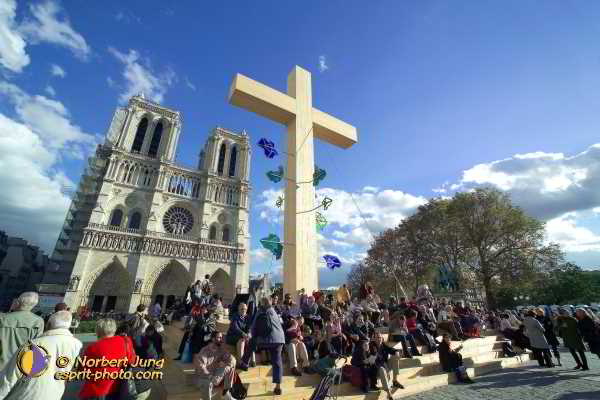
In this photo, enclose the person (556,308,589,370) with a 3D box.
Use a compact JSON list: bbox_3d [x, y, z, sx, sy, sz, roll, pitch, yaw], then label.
[{"bbox_3d":[8.501,4.364,7.933,0.420,1.660,0.500,-13,-26,28],"label":"person"}]

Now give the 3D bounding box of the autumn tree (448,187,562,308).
[{"bbox_3d":[31.187,8.455,41.619,14.000,20.497,13.500,-17,-28,33],"label":"autumn tree"}]

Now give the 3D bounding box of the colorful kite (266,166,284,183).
[{"bbox_3d":[-1.245,-1.296,12.708,0.851,0.850,0.213,3,-23,-7],"label":"colorful kite"}]

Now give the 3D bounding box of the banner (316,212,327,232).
[{"bbox_3d":[1.104,1.155,12.835,0.477,0.989,0.247,3,-23,-7],"label":"banner"}]

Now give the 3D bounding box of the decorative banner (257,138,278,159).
[{"bbox_3d":[-1.651,-2.616,12.700,1.050,0.950,0.350,-7,-24,15],"label":"decorative banner"}]

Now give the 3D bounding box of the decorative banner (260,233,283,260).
[{"bbox_3d":[-1.280,2.088,11.225,0.919,1.165,0.291,3,-23,-7],"label":"decorative banner"}]

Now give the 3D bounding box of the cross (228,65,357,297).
[{"bbox_3d":[0.101,-1.704,13.408,8.124,13.896,0.954,13,-27,-29],"label":"cross"}]

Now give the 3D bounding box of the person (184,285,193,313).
[{"bbox_3d":[-5.172,4.860,11.484,0.500,1.700,0.380,13,-26,-27],"label":"person"}]

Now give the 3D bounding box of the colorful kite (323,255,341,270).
[{"bbox_3d":[1.424,2.825,11.300,0.780,0.700,0.300,7,-24,-15],"label":"colorful kite"}]

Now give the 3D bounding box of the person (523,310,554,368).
[{"bbox_3d":[7.732,4.497,8.198,0.520,1.630,0.420,13,-26,-27],"label":"person"}]

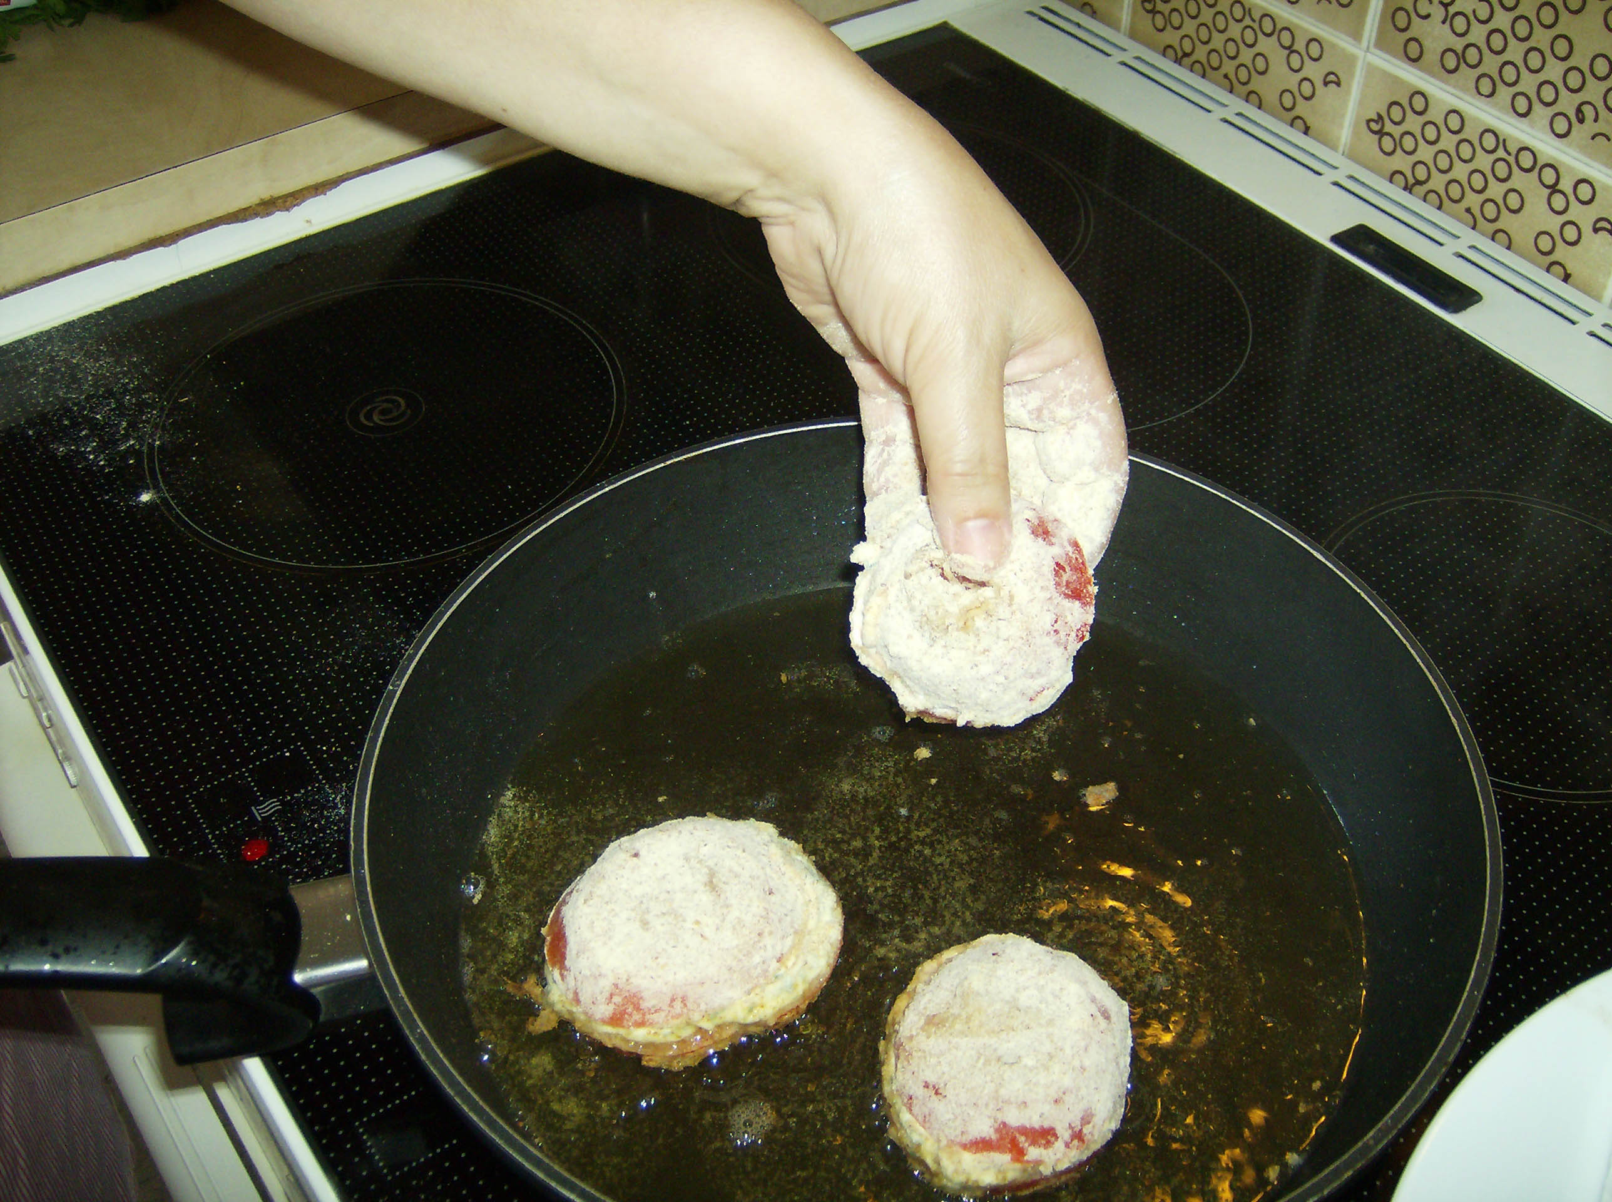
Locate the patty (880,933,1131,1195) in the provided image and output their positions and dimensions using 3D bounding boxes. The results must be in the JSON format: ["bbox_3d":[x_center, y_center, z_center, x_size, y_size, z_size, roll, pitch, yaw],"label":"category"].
[{"bbox_3d":[0.050,0.115,0.423,0.063,0.023,0.070,-4,44,0],"label":"patty"}]

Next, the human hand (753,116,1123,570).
[{"bbox_3d":[0.039,-0.065,0.437,0.080,0.143,0.068,-5,36,31],"label":"human hand"}]

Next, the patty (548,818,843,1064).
[{"bbox_3d":[-0.031,0.090,0.454,0.081,0.023,0.076,-4,44,0],"label":"patty"}]

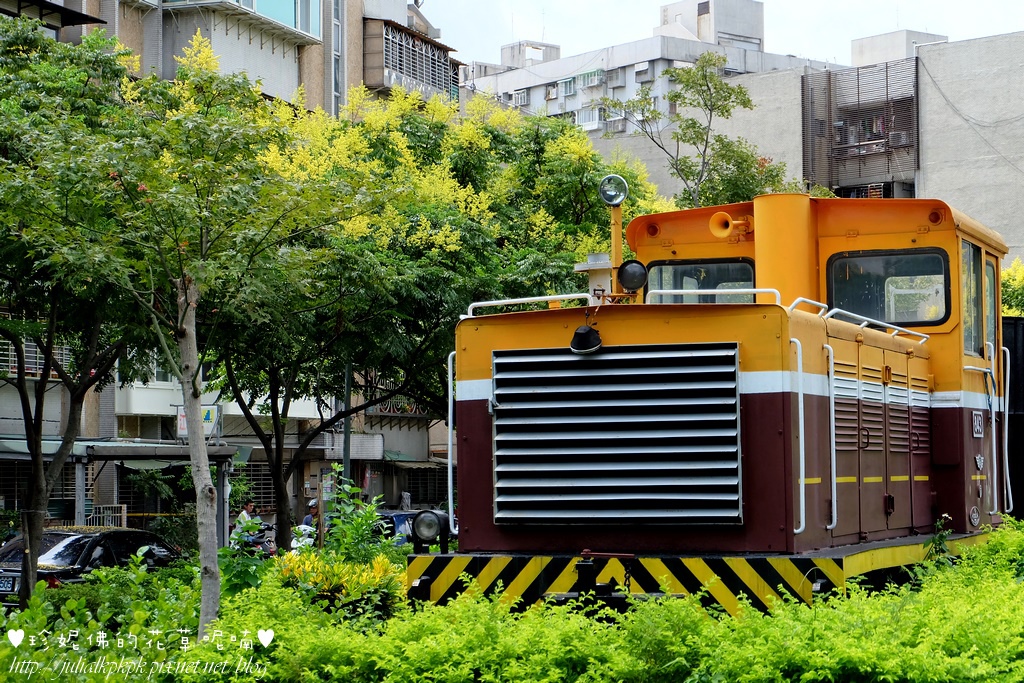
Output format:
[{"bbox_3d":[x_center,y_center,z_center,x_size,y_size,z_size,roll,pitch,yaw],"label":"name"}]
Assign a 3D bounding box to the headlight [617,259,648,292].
[{"bbox_3d":[0.566,-0.310,9.979,0.149,0.152,0.116,-2,-4,22],"label":"headlight"}]

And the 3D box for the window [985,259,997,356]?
[{"bbox_3d":[3.004,-0.183,13.400,0.040,0.609,0.389,-2,-4,22],"label":"window"}]

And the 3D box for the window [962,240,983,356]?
[{"bbox_3d":[2.755,-0.245,12.773,0.045,0.683,0.651,-2,-4,22],"label":"window"}]

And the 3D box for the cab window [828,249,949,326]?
[{"bbox_3d":[2.208,-0.318,12.554,0.714,0.462,0.045,-2,-4,22],"label":"cab window"}]

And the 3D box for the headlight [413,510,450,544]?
[{"bbox_3d":[-0.385,0.879,10.147,0.152,0.152,0.147,-2,-4,22],"label":"headlight"}]

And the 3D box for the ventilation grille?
[{"bbox_3d":[0.472,0.434,9.811,1.204,0.817,0.070,-2,-4,22],"label":"ventilation grille"}]

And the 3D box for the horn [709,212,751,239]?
[{"bbox_3d":[1.307,-0.688,12.720,0.158,0.163,0.378,-3,-4,31],"label":"horn"}]

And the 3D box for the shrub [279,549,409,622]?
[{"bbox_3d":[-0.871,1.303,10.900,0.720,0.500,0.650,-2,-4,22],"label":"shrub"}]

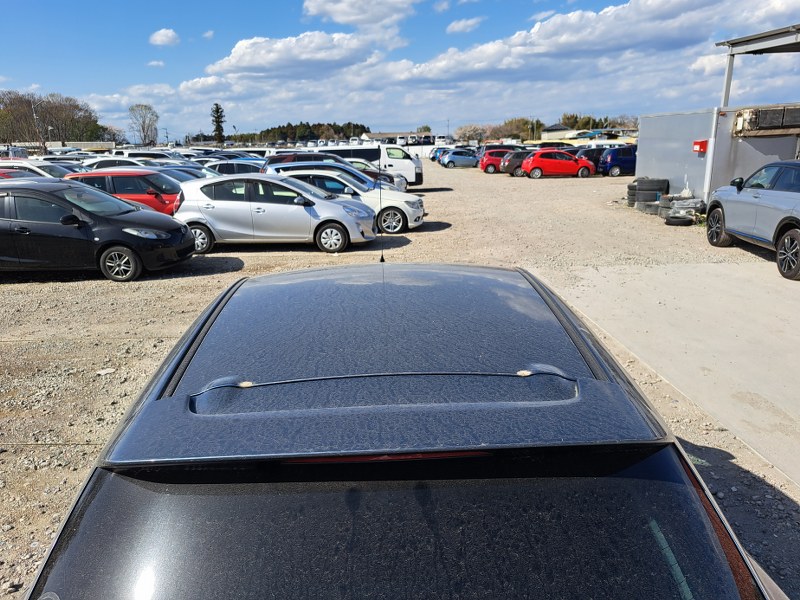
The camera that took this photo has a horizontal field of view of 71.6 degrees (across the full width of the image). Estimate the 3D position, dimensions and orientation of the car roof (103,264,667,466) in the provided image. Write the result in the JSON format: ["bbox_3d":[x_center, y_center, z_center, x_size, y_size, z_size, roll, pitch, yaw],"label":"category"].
[{"bbox_3d":[-0.047,0.079,1.762,1.176,0.170,1.392,-2,16,-1],"label":"car roof"}]

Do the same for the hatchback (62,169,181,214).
[{"bbox_3d":[-6.412,-2.488,13.835,3.850,1.510,1.695,-1,16,2],"label":"hatchback"}]

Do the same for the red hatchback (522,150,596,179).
[{"bbox_3d":[8.574,-7.326,29.803,3.900,1.475,1.695,0,16,5],"label":"red hatchback"}]

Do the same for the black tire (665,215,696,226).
[{"bbox_3d":[6.366,-1.797,12.610,0.650,0.190,0.650,6,17,26],"label":"black tire"}]

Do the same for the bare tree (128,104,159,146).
[{"bbox_3d":[-64.735,-43.946,140.027,7.193,11.105,7.193,-8,17,-22],"label":"bare tree"}]

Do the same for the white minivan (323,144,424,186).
[{"bbox_3d":[-1.321,-5.848,24.509,4.695,1.980,1.695,-1,16,2],"label":"white minivan"}]

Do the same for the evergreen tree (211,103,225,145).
[{"bbox_3d":[-46.058,-44.450,140.027,3.357,11.105,3.357,-6,16,-16],"label":"evergreen tree"}]

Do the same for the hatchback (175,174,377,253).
[{"bbox_3d":[-2.427,-1.801,11.121,3.995,1.445,1.695,-1,16,3],"label":"hatchback"}]

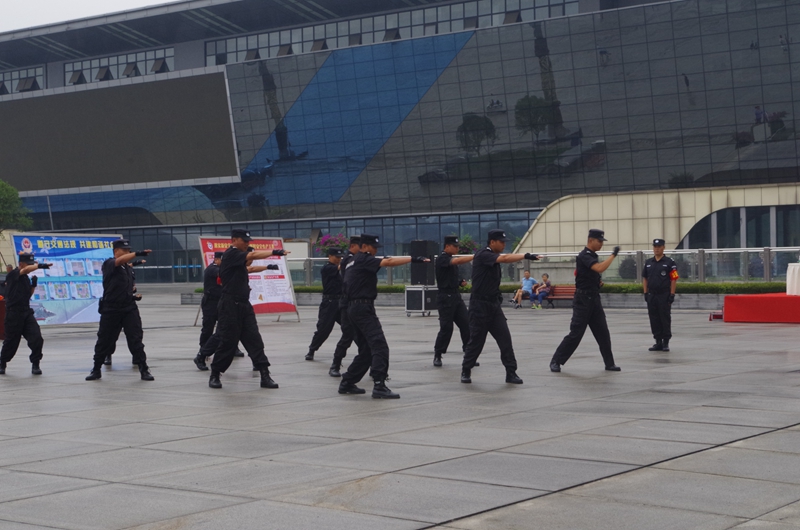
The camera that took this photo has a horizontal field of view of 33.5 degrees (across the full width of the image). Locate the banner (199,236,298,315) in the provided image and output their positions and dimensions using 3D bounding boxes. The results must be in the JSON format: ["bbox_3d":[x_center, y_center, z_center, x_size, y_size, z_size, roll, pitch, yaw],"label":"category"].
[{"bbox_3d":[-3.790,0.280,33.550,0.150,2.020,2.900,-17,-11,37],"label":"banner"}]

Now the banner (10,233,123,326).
[{"bbox_3d":[-7.090,0.300,29.350,0.150,2.030,2.900,-20,-13,37],"label":"banner"}]

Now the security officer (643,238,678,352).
[{"bbox_3d":[4.190,0.480,21.400,0.570,1.770,0.360,-1,0,22],"label":"security officer"}]

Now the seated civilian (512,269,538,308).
[{"bbox_3d":[4.240,0.840,45.100,0.600,1.280,0.850,-1,0,35],"label":"seated civilian"}]

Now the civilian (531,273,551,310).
[{"bbox_3d":[4.740,0.870,44.800,0.550,1.220,0.780,-1,0,34],"label":"civilian"}]

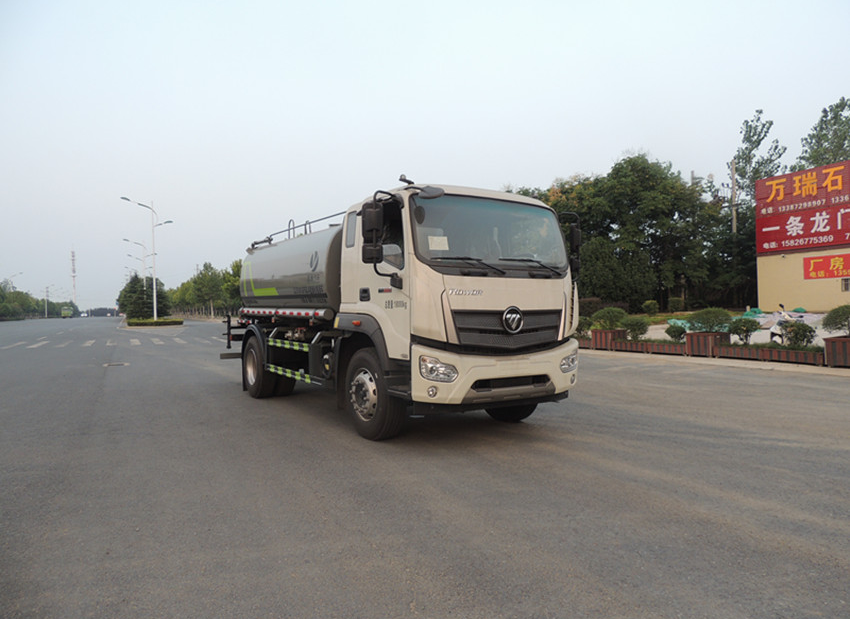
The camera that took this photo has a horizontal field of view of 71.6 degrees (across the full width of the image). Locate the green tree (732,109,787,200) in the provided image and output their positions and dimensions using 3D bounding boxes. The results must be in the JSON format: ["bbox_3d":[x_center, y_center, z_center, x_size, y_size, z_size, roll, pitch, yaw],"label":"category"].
[{"bbox_3d":[26.115,-7.807,46.000,4.840,15.610,4.800,-1,0,0],"label":"green tree"}]

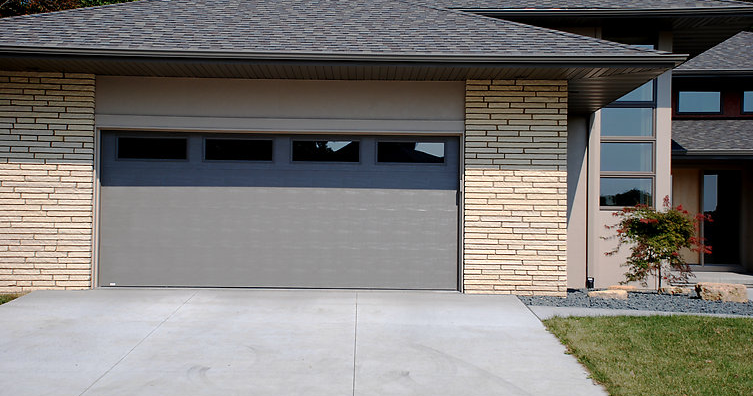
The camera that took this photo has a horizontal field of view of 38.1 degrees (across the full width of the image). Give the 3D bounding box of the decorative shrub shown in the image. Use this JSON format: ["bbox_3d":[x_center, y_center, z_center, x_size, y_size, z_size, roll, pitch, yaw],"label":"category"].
[{"bbox_3d":[4.438,0.724,17.136,1.620,1.480,1.500,1,-2,-1],"label":"decorative shrub"}]

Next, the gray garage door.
[{"bbox_3d":[-1.335,0.178,14.921,4.880,2.140,0.100,1,-2,-1],"label":"gray garage door"}]

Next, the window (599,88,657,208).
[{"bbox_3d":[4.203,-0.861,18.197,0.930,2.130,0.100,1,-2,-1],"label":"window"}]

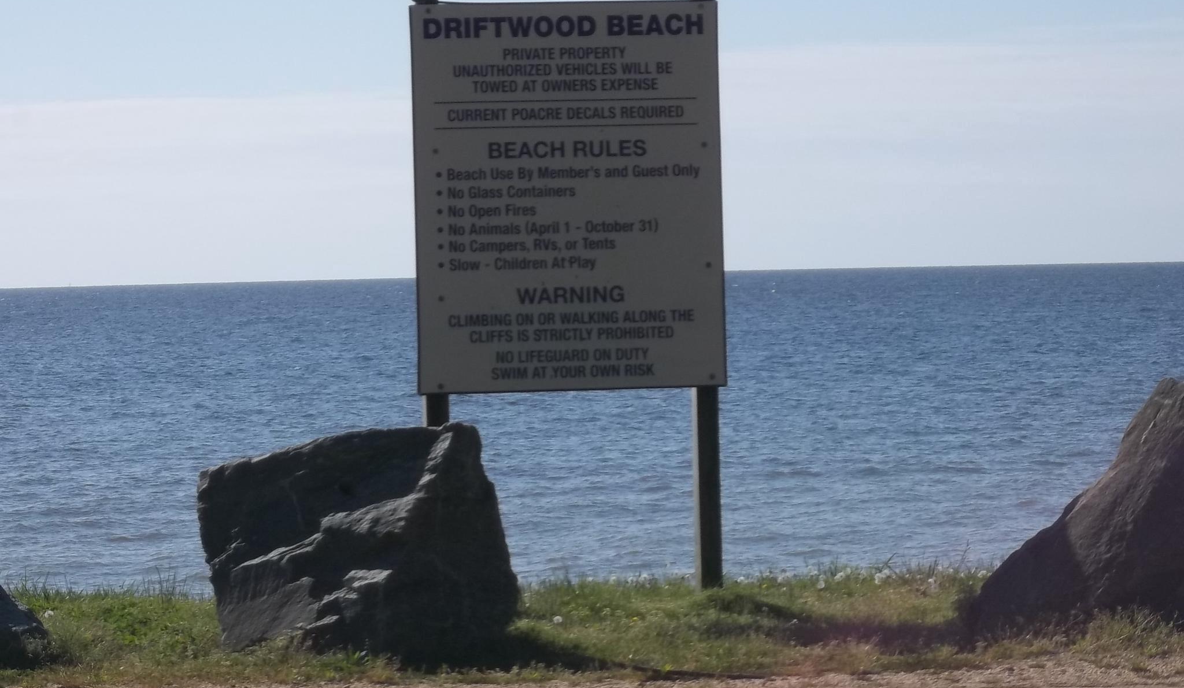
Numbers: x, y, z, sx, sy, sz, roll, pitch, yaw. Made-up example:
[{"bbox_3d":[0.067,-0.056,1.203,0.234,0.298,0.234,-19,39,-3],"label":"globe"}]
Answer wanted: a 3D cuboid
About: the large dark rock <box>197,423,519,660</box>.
[{"bbox_3d":[-0.821,0.707,16.300,1.120,0.840,0.800,-1,1,0],"label":"large dark rock"}]

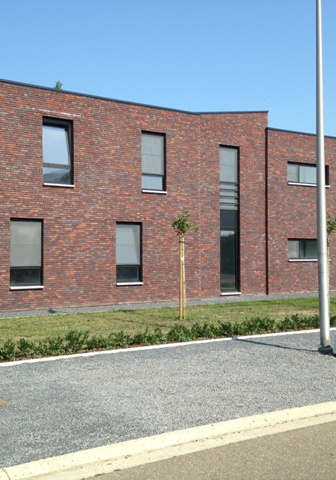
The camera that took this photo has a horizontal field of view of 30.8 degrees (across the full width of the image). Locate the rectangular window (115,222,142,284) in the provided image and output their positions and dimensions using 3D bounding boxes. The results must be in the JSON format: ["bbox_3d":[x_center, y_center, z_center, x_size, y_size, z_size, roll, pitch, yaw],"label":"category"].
[{"bbox_3d":[-1.240,0.413,19.467,0.983,1.945,0.140,1,-1,-37],"label":"rectangular window"}]

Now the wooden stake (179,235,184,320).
[{"bbox_3d":[0.329,0.923,15.047,0.070,2.119,0.070,0,-1,0],"label":"wooden stake"}]

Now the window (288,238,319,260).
[{"bbox_3d":[5.649,0.411,24.482,2.268,0.880,0.150,1,-1,-31],"label":"window"}]

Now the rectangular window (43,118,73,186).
[{"bbox_3d":[-3.243,-2.590,17.995,0.987,1.952,0.140,1,-1,-37],"label":"rectangular window"}]

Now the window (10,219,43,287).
[{"bbox_3d":[-4.014,0.374,17.357,0.995,1.932,0.140,1,-1,-37],"label":"window"}]

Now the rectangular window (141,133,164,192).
[{"bbox_3d":[-0.473,-2.550,20.101,0.971,1.957,0.140,1,-1,-37],"label":"rectangular window"}]

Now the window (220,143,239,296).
[{"bbox_3d":[2.287,-0.748,22.632,0.934,5.470,0.140,1,-1,-34],"label":"window"}]

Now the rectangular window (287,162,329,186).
[{"bbox_3d":[5.649,-2.591,24.545,2.257,0.895,0.150,1,-1,-31],"label":"rectangular window"}]

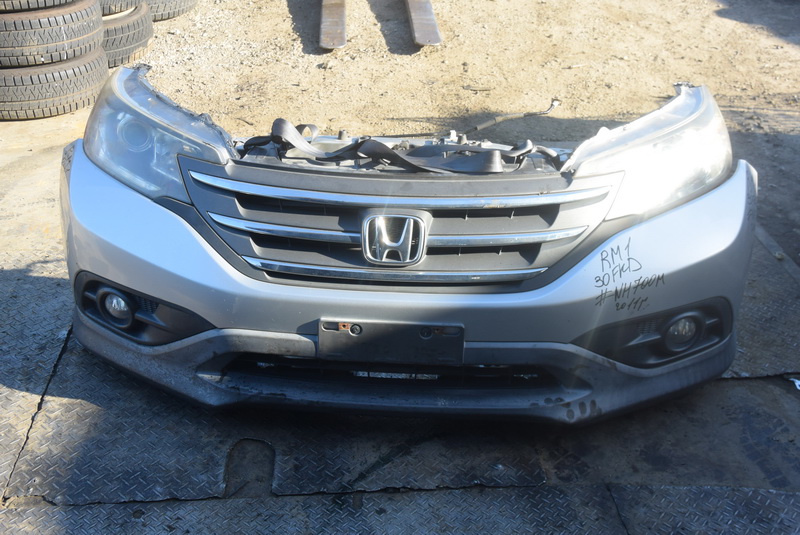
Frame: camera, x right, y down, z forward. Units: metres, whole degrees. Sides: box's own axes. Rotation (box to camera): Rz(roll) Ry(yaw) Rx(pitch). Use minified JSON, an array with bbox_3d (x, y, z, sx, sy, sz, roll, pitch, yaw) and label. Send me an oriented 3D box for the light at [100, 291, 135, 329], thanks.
[{"bbox_3d":[-0.688,0.099,2.272,0.088,0.088,0.065,2,28,2],"label":"light"}]

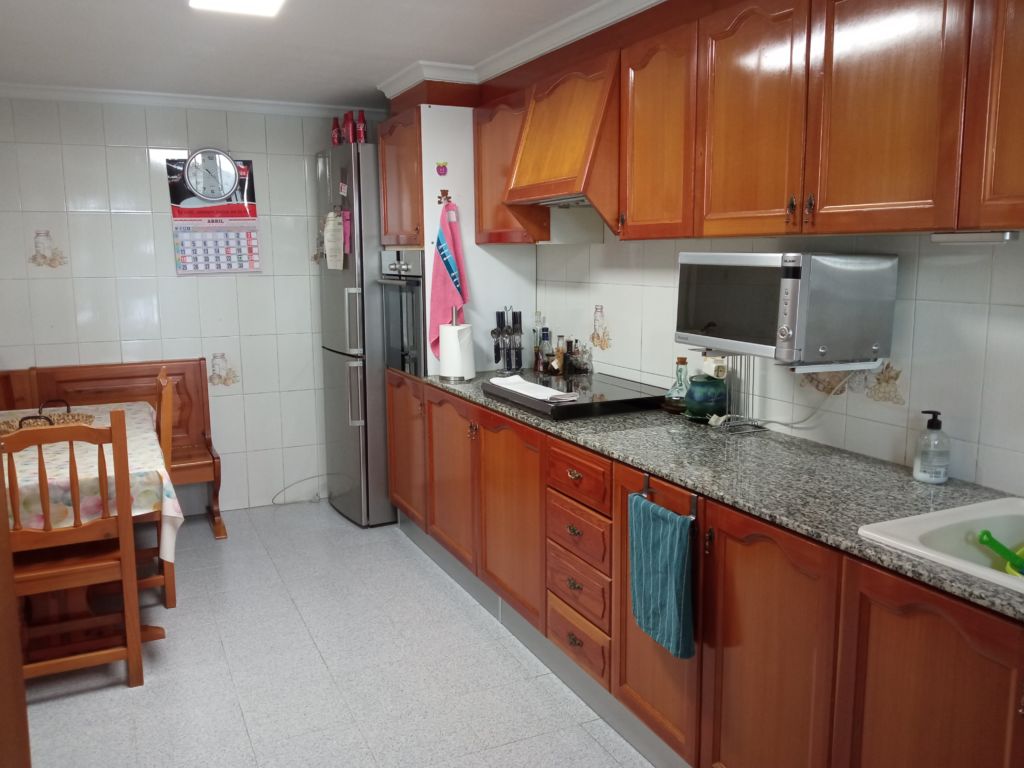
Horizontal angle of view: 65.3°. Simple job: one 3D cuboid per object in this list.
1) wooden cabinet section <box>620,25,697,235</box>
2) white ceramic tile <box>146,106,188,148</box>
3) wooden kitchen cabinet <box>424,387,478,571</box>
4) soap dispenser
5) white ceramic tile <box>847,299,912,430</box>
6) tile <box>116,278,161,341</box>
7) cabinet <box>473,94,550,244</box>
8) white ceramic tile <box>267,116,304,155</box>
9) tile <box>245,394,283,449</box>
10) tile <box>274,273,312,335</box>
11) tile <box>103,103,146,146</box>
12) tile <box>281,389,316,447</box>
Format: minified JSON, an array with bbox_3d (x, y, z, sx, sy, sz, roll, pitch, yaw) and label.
[{"bbox_3d":[0.596,-0.762,2.518,0.340,0.603,0.395,-5,10,-26],"label":"wooden cabinet section"},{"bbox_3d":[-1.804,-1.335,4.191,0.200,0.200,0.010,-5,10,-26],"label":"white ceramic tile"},{"bbox_3d":[-0.008,0.368,3.574,0.580,0.700,0.605,-5,10,-26],"label":"wooden kitchen cabinet"},{"bbox_3d":[1.058,0.153,2.002,0.085,0.176,0.085,3,10,19],"label":"soap dispenser"},{"bbox_3d":[0.999,-0.063,2.168,0.010,0.332,0.198,-5,10,-26],"label":"white ceramic tile"},{"bbox_3d":[-1.979,-0.397,4.246,0.200,0.334,0.010,-5,10,-26],"label":"tile"},{"bbox_3d":[0.110,-0.915,3.476,0.340,0.603,0.595,-5,10,-26],"label":"cabinet"},{"bbox_3d":[-1.253,-1.375,4.417,0.200,0.204,0.010,-4,10,-22],"label":"white ceramic tile"},{"bbox_3d":[-1.435,0.219,4.609,0.200,0.334,0.010,-5,10,-26],"label":"tile"},{"bbox_3d":[-1.250,-0.452,4.567,0.200,0.333,0.010,-4,10,-22],"label":"tile"},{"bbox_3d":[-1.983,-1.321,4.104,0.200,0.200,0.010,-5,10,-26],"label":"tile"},{"bbox_3d":[-1.255,0.204,4.700,0.198,0.332,0.010,-5,10,-26],"label":"tile"}]

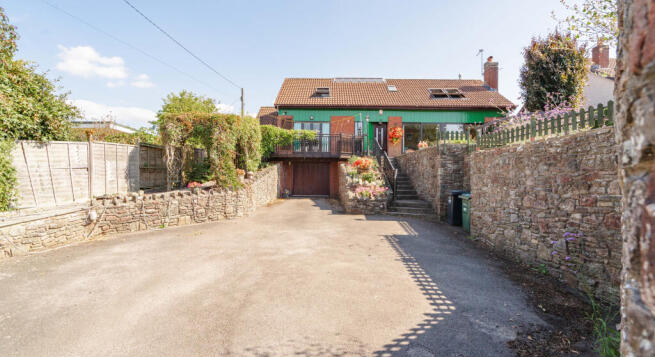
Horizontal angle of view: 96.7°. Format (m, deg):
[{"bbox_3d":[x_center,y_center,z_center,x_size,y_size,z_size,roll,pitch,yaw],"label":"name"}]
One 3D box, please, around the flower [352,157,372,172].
[{"bbox_3d":[1.610,-0.640,13.400,0.900,0.740,0.800,0,0,0],"label":"flower"}]

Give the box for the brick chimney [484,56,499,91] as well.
[{"bbox_3d":[10.800,-6.800,19.150,0.600,2.400,0.700,0,0,0],"label":"brick chimney"}]

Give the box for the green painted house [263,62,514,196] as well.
[{"bbox_3d":[3.900,-3.150,20.500,14.000,8.400,8.200,0,0,0],"label":"green painted house"}]

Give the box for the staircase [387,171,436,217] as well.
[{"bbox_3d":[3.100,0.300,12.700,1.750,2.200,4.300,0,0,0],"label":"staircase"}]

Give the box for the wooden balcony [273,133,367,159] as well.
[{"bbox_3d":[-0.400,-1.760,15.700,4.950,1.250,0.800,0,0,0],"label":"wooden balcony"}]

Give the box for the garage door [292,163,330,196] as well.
[{"bbox_3d":[-0.930,0.040,17.200,2.150,2.000,0.120,0,0,0],"label":"garage door"}]

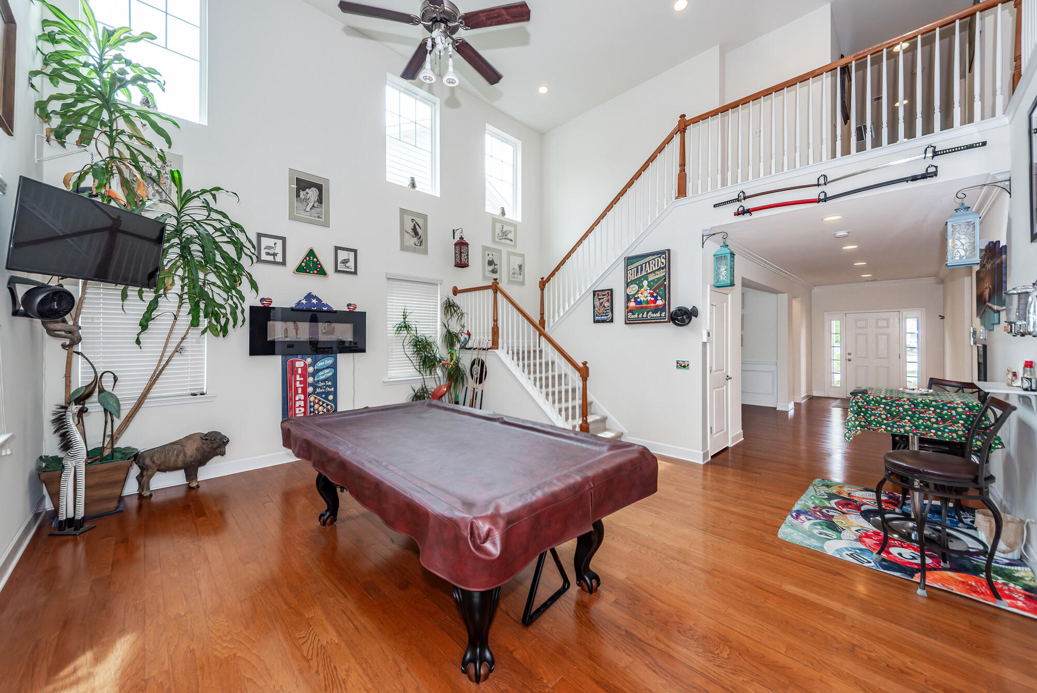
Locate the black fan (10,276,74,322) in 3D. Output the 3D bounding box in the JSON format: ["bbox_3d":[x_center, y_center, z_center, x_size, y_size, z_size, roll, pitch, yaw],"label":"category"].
[{"bbox_3d":[-3.286,-0.331,2.391,0.225,0.270,0.225,0,1,-4],"label":"black fan"}]

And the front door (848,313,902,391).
[{"bbox_3d":[8.290,0.225,8.120,0.050,2.046,0.910,-1,1,-44],"label":"front door"}]

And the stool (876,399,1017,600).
[{"bbox_3d":[2.443,0.828,2.022,0.500,1.081,0.510,-1,1,-44],"label":"stool"}]

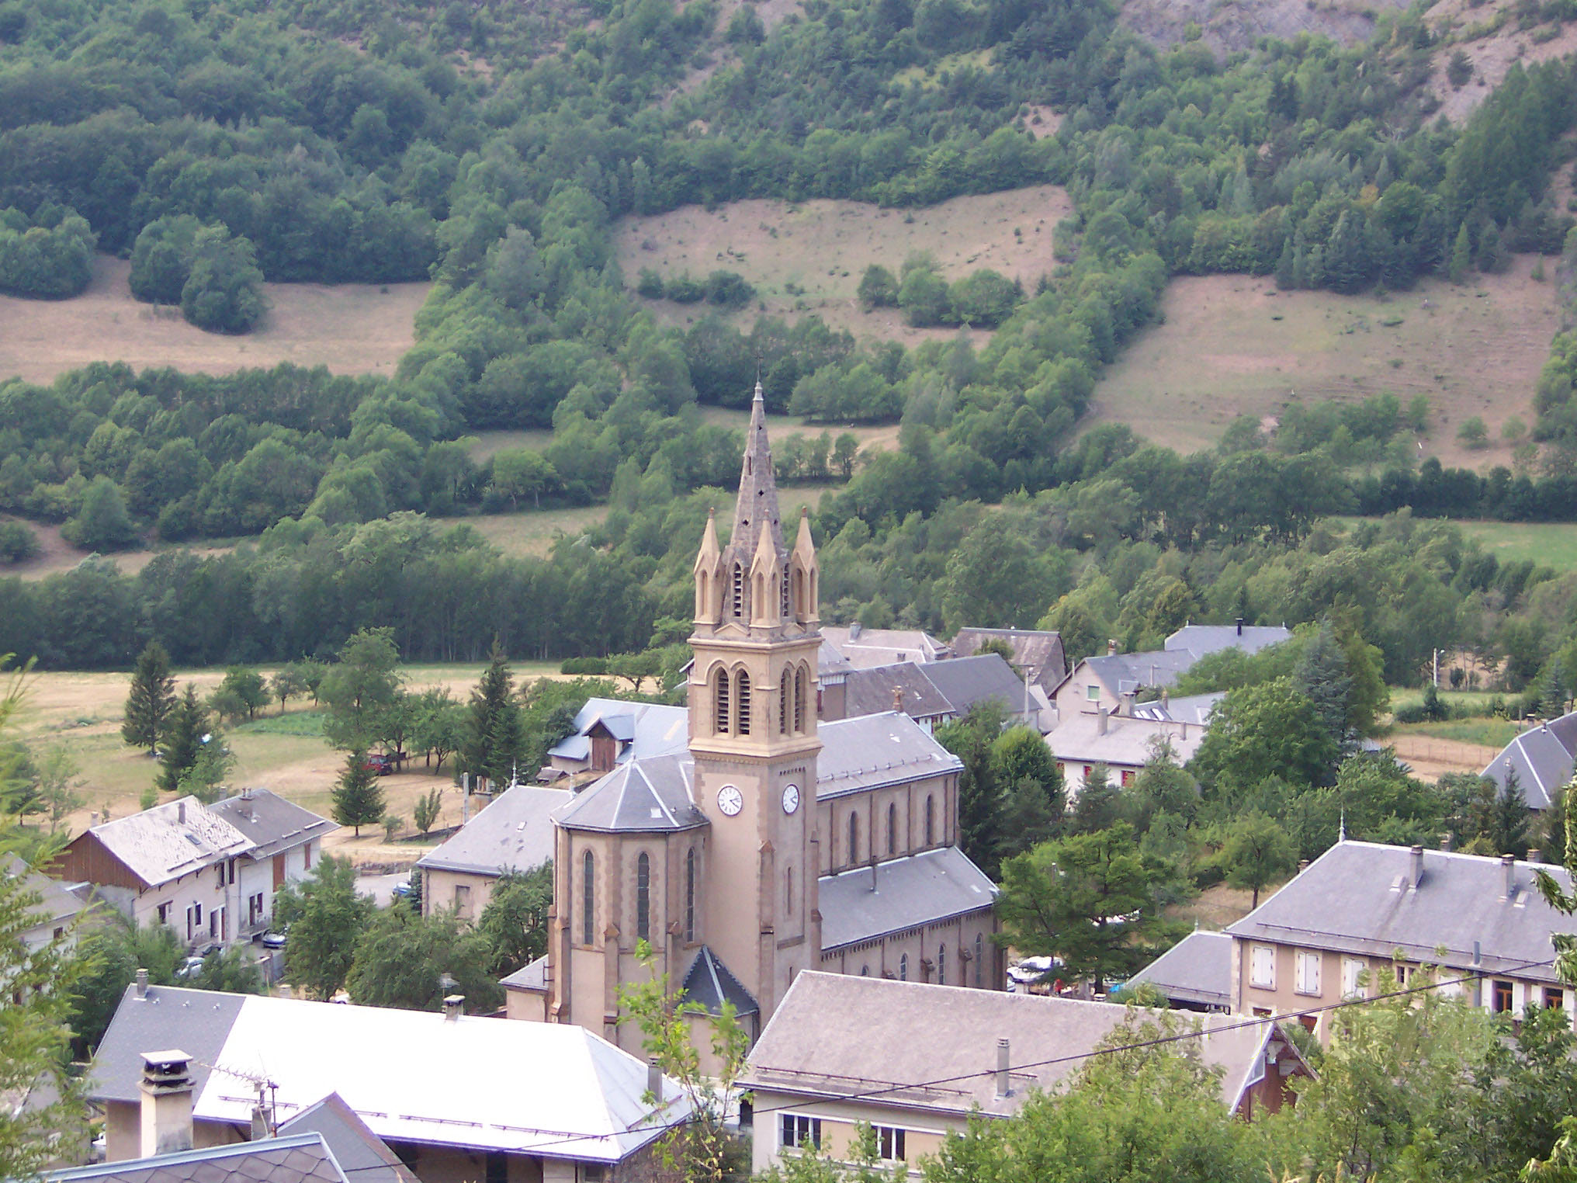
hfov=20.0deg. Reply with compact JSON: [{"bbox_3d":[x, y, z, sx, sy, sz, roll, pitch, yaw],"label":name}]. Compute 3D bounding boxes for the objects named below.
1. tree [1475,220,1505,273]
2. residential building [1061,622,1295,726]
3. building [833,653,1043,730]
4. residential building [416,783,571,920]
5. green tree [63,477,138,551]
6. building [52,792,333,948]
[{"bbox_3d":[122.474,-60.268,780.000,5.380,9.260,5.380,0,6,0],"label":"tree"},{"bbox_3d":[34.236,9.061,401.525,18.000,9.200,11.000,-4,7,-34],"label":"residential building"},{"bbox_3d":[11.300,10.850,364.000,9.400,9.400,21.000,5,7,38],"label":"building"},{"bbox_3d":[-15.700,17.820,287.700,13.800,9.930,9.100,5,7,35],"label":"residential building"},{"bbox_3d":[-88.540,-10.000,575.000,9.600,9.630,9.600,1,6,0],"label":"green tree"},{"bbox_3d":[-40.200,17.880,295.700,10.000,8.550,31.500,2,6,15],"label":"building"}]

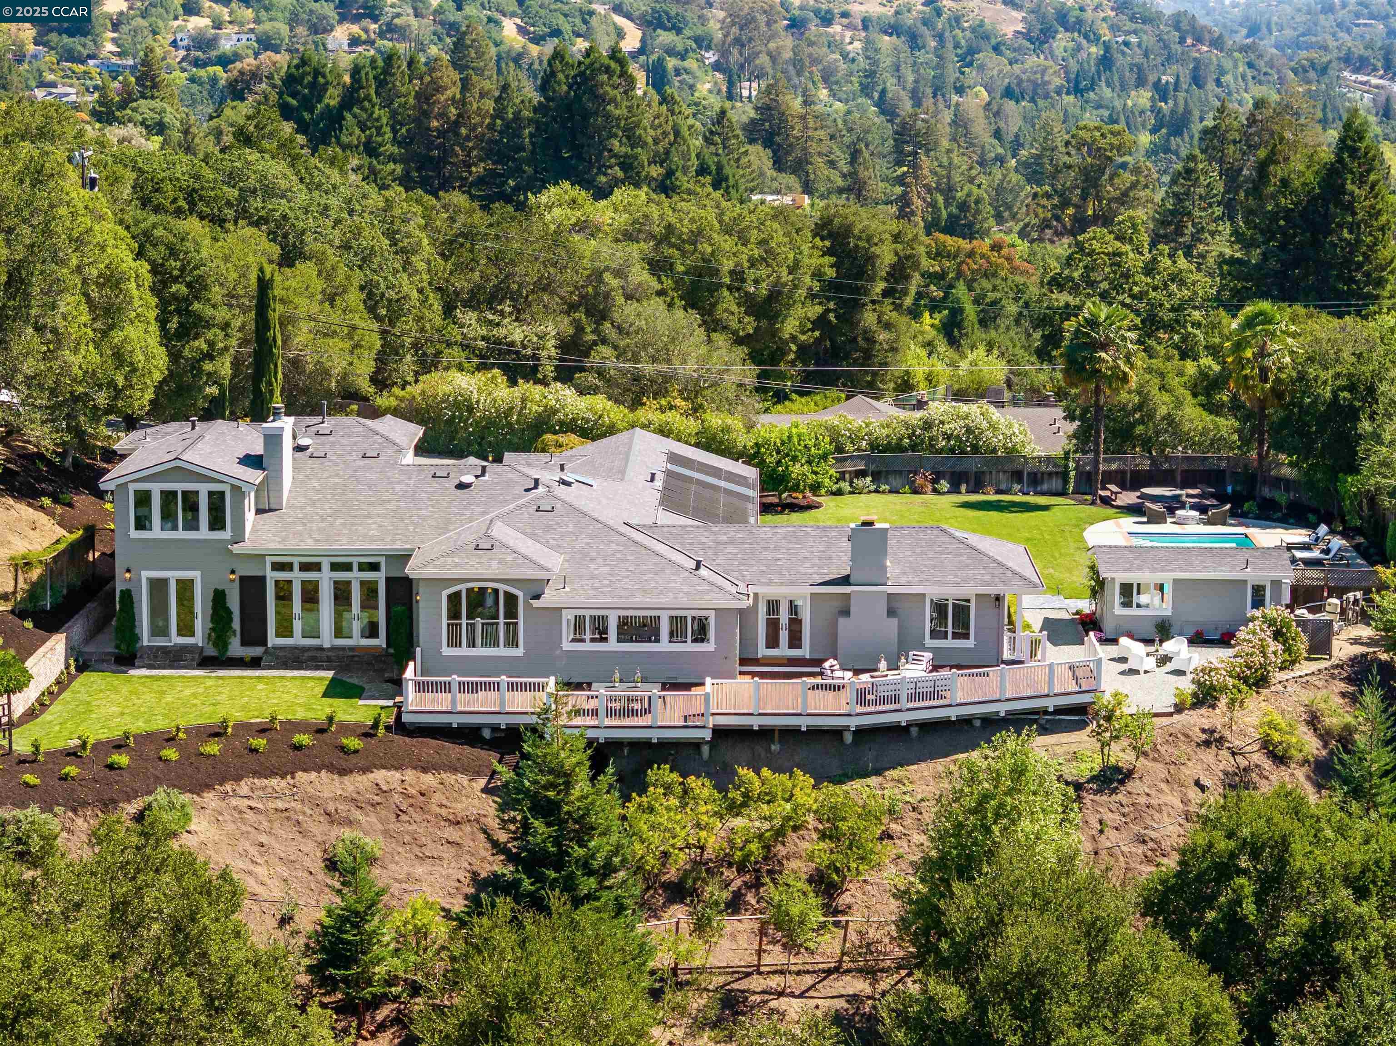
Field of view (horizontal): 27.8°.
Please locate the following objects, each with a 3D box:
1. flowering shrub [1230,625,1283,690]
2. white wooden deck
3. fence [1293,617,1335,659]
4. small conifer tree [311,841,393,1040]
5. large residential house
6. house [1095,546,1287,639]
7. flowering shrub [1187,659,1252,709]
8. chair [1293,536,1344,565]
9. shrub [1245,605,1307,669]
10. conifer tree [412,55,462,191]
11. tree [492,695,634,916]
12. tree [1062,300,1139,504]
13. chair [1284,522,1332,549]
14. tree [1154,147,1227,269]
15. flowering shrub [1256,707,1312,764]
[{"bbox_3d":[19.234,4.528,96.881,1.750,2.050,1.700,0,11,1],"label":"flowering shrub"},{"bbox_3d":[1.914,5.019,90.429,22.200,1.750,8.600,1,11,1],"label":"white wooden deck"},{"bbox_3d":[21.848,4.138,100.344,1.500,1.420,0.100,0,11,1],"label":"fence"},{"bbox_3d":[-9.240,10.972,75.300,2.300,5.500,2.300,0,10,0],"label":"small conifer tree"},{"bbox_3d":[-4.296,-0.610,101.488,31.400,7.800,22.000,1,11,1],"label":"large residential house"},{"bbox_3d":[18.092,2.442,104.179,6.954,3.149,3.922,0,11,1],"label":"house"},{"bbox_3d":[17.543,5.287,94.504,2.000,1.450,1.750,0,11,1],"label":"flowering shrub"},{"bbox_3d":[23.552,1.096,107.000,1.980,0.920,0.700,-1,11,-7],"label":"chair"},{"bbox_3d":[19.522,3.868,95.300,2.100,2.000,2.000,0,10,0],"label":"shrub"},{"bbox_3d":[-23.605,-35.777,255.000,4.800,13.500,4.800,0,10,0],"label":"conifer tree"},{"bbox_3d":[-3.973,8.414,83.629,4.100,6.816,4.000,0,11,1],"label":"tree"},{"bbox_3d":[18.437,-5.515,128.745,3.500,9.399,3.400,0,11,1],"label":"tree"},{"bbox_3d":[25.879,0.567,119.788,2.000,0.950,0.750,0,11,1],"label":"chair"},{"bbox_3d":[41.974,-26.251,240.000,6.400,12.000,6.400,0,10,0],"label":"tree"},{"bbox_3d":[19.592,7.067,94.057,1.750,1.550,1.600,0,11,1],"label":"flowering shrub"}]

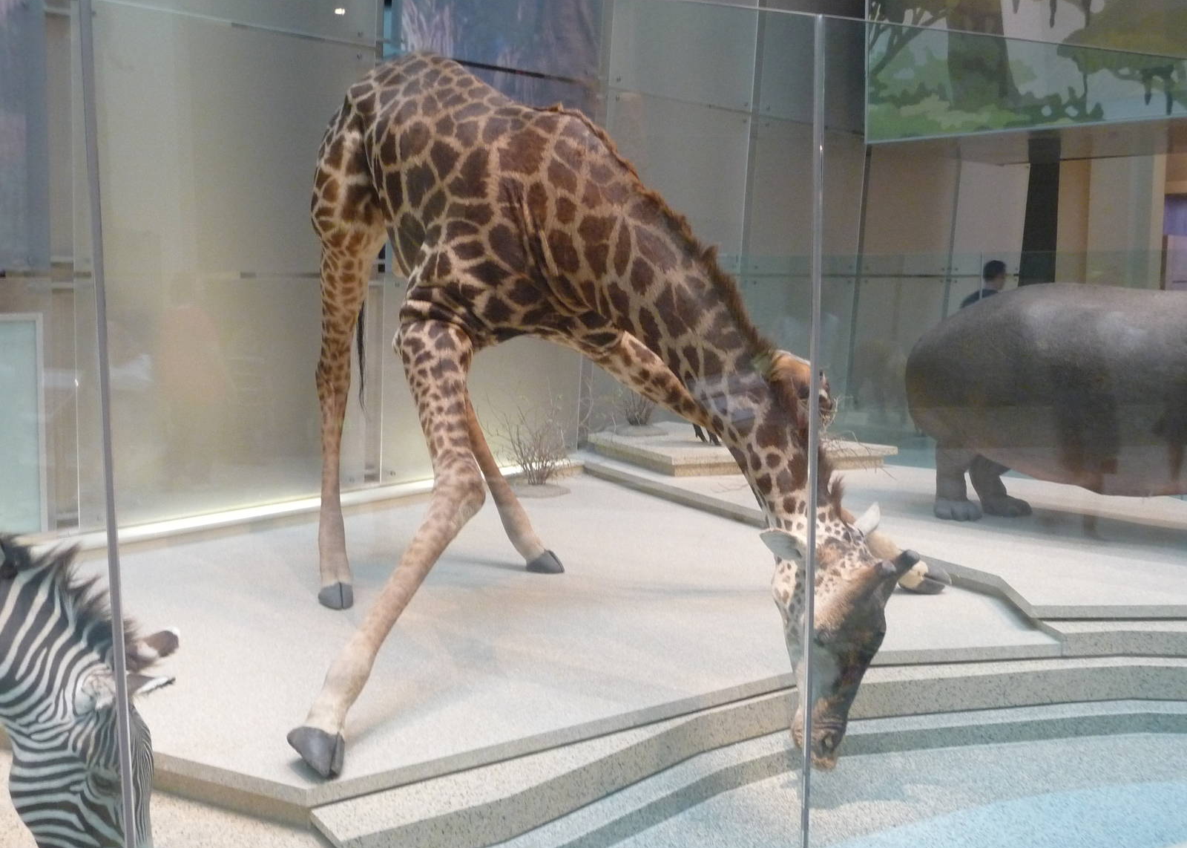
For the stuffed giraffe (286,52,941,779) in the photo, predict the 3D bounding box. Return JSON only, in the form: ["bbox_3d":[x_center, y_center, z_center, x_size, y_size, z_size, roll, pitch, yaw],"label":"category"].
[{"bbox_3d":[-0.062,-0.242,4.932,3.196,2.489,2.910,-6,9,-42],"label":"stuffed giraffe"}]

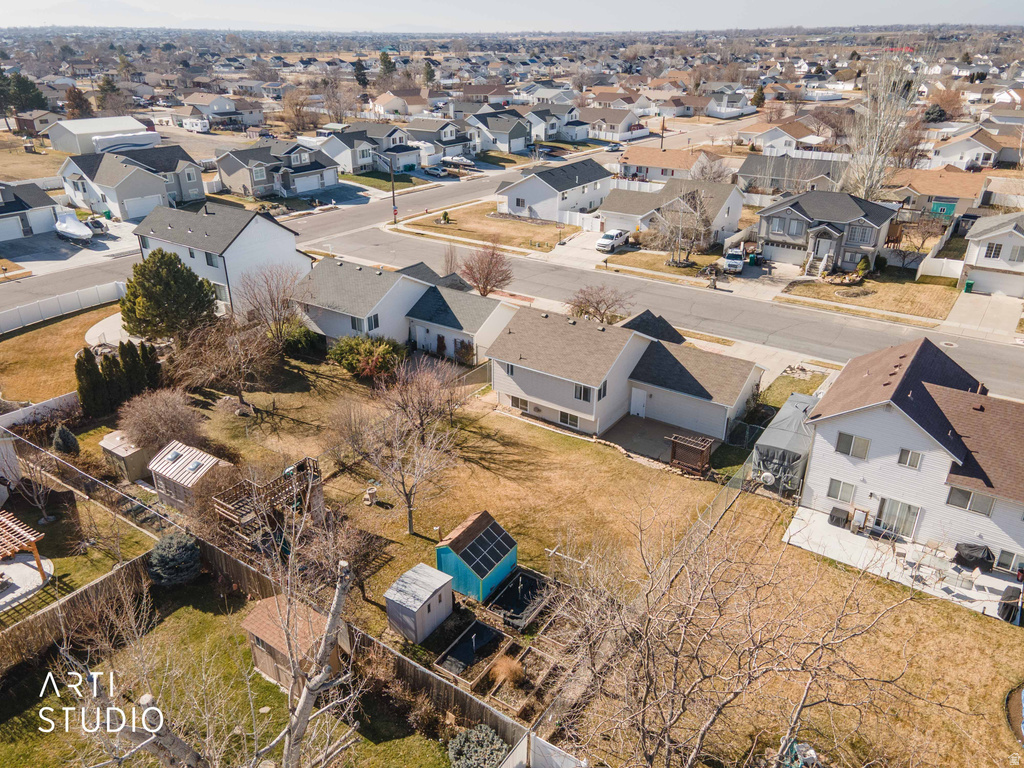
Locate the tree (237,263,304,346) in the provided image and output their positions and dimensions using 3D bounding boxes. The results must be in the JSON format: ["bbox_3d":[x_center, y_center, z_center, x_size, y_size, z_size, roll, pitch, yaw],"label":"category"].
[{"bbox_3d":[-19.734,-6.430,59.231,5.500,7.200,5.300,0,27,0],"label":"tree"}]

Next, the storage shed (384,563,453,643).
[{"bbox_3d":[-4.120,9.616,31.361,1.950,2.000,2.450,17,30,31],"label":"storage shed"}]

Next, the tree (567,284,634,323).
[{"bbox_3d":[8.219,-7.073,64.391,5.800,3.800,5.500,0,27,0],"label":"tree"}]

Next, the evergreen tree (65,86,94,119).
[{"bbox_3d":[-125.266,-81.053,205.135,8.040,9.020,8.040,17,31,30],"label":"evergreen tree"}]

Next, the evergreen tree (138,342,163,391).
[{"bbox_3d":[-26.877,-1.334,52.636,1.500,4.000,1.500,0,27,0],"label":"evergreen tree"}]

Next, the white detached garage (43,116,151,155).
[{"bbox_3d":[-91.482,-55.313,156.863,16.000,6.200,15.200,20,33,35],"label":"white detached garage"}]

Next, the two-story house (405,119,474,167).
[{"bbox_3d":[-14.573,-52.577,150.746,13.990,7.780,13.000,18,31,31],"label":"two-story house"}]

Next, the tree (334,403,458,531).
[{"bbox_3d":[-5.933,4.784,36.871,5.800,7.300,5.600,0,27,0],"label":"tree"}]

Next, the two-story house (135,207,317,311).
[{"bbox_3d":[-29.260,-13.958,72.403,14.600,8.800,10.900,17,30,31],"label":"two-story house"}]

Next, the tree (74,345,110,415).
[{"bbox_3d":[-28.417,-0.153,47.817,1.970,4.830,1.970,17,31,30],"label":"tree"}]

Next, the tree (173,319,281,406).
[{"bbox_3d":[-20.369,-1.398,50.782,7.300,5.800,6.900,0,27,0],"label":"tree"}]

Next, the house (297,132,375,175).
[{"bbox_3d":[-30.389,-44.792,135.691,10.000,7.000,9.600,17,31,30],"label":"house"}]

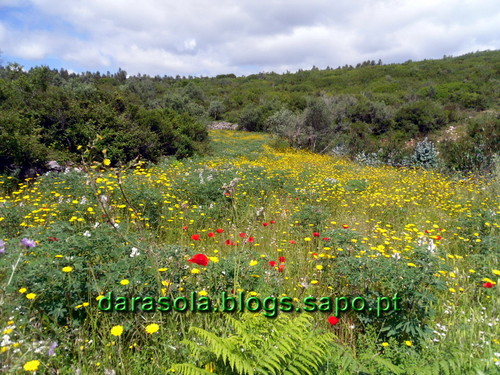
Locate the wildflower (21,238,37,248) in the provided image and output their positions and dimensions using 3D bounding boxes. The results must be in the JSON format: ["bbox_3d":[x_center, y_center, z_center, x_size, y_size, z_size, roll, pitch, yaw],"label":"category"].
[{"bbox_3d":[-0.794,0.201,1.450,0.053,0.036,0.050,0,8,0],"label":"wildflower"}]

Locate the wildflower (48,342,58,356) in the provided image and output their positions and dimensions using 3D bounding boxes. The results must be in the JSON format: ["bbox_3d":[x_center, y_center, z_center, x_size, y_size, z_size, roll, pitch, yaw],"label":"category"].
[{"bbox_3d":[-0.690,0.569,1.420,0.036,0.046,0.036,0,8,0],"label":"wildflower"}]

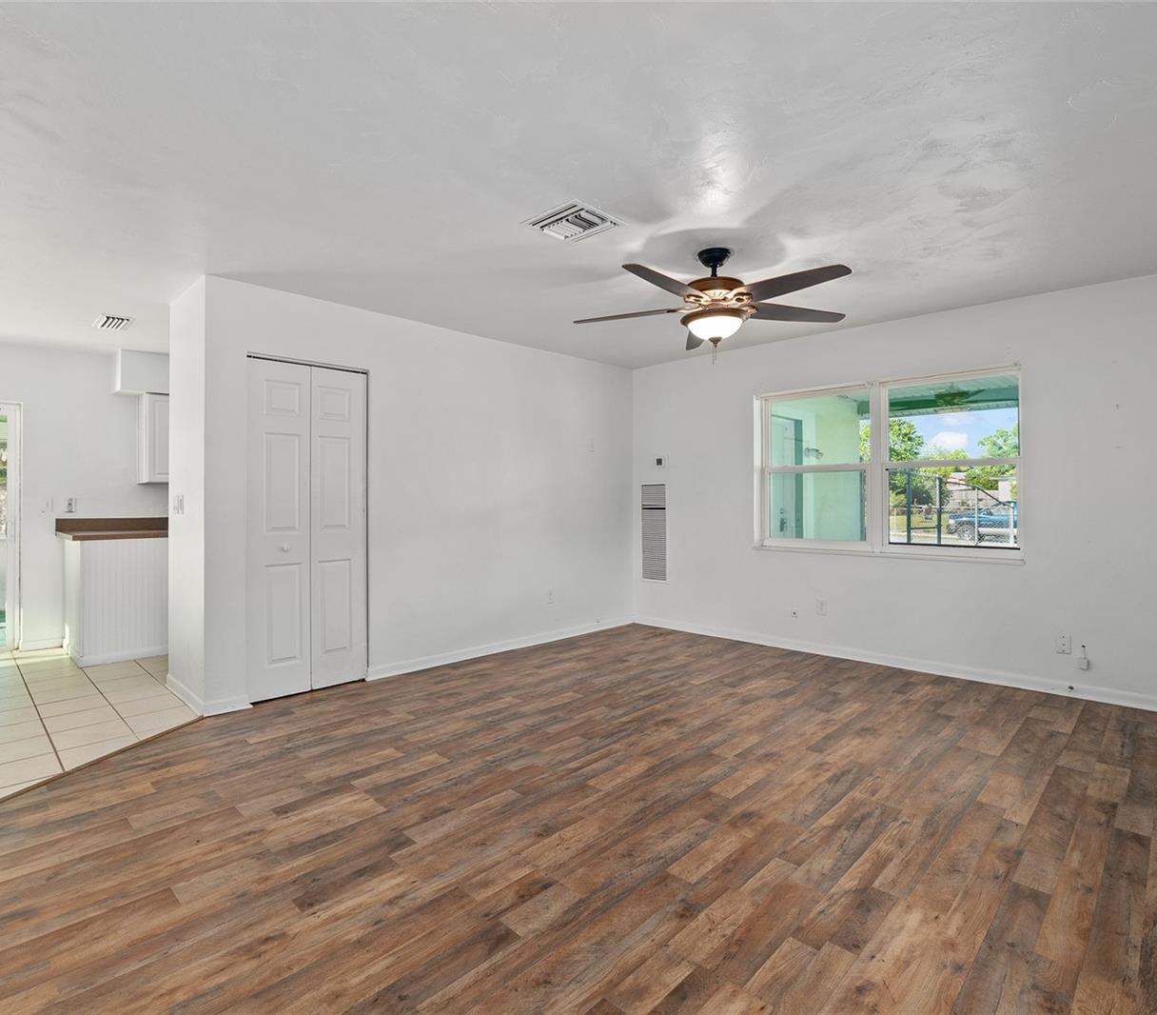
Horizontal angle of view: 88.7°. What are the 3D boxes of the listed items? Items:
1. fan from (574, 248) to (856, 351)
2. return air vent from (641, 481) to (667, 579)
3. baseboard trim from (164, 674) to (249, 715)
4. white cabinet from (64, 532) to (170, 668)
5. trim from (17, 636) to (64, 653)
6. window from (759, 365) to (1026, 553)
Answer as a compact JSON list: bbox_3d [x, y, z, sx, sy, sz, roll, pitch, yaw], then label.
[{"bbox_3d":[0.685,-1.035,2.960,1.350,0.500,1.290,0,0,3],"label":"fan"},{"bbox_3d":[0.698,0.229,5.505,0.285,0.905,0.020,0,1,42],"label":"return air vent"},{"bbox_3d":[-2.256,1.105,3.612,0.270,0.077,0.840,0,1,-43],"label":"baseboard trim"},{"bbox_3d":[-3.520,0.670,4.690,0.740,0.890,0.700,0,1,44],"label":"white cabinet"},{"bbox_3d":[-4.240,1.080,4.700,0.280,0.085,0.016,0,1,-44],"label":"trim"},{"bbox_3d":[2.120,-0.291,4.275,1.720,1.210,0.100,0,1,42],"label":"window"}]

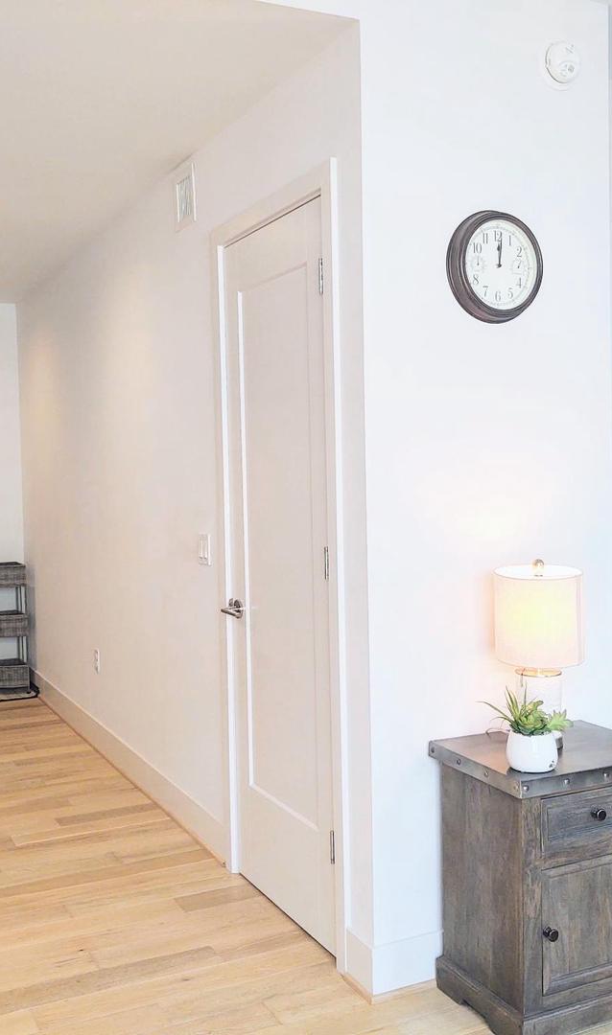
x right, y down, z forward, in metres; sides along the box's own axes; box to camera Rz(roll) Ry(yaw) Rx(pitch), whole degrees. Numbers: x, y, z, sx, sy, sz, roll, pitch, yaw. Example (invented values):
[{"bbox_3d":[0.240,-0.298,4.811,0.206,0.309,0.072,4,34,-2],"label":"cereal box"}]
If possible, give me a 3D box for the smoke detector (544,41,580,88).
[{"bbox_3d":[0.713,-1.248,2.959,0.119,0.119,0.042,-2,2,-25],"label":"smoke detector"}]

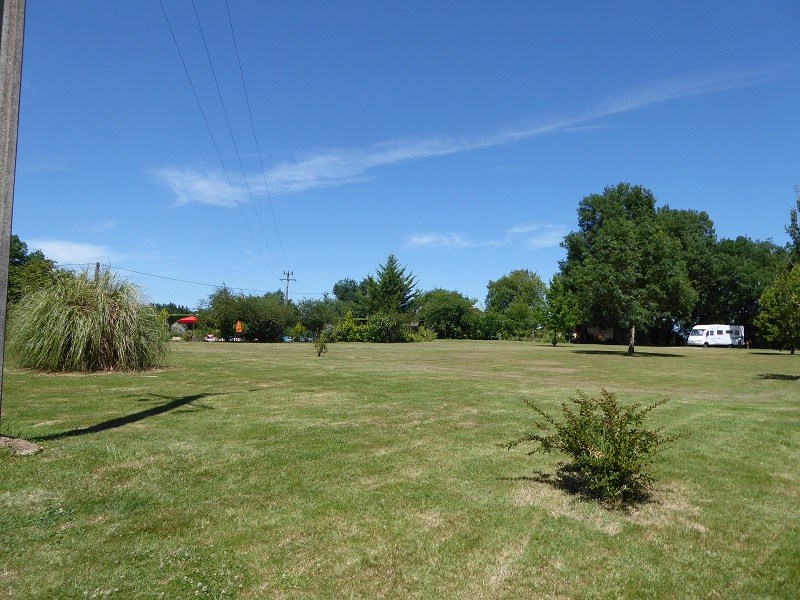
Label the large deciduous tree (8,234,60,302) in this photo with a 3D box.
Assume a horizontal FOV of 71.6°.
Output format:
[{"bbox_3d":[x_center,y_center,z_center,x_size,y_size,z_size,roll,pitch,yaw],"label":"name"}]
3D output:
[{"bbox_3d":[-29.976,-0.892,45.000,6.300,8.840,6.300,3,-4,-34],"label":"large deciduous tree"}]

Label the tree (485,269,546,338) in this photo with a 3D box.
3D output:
[{"bbox_3d":[20.822,0.811,100.000,11.300,12.980,10.500,0,-3,12],"label":"tree"}]

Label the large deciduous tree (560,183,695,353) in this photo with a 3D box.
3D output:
[{"bbox_3d":[19.155,-2.683,46.500,10.600,14.330,10.200,0,-3,22],"label":"large deciduous tree"}]

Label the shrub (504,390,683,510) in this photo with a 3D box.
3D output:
[{"bbox_3d":[1.845,1.407,5.400,1.650,1.070,1.450,0,-3,19],"label":"shrub"}]

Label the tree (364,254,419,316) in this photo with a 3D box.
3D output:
[{"bbox_3d":[-1.103,-0.260,72.000,7.000,11.290,6.800,1,-3,-1],"label":"tree"}]

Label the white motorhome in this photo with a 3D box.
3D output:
[{"bbox_3d":[39.308,4.522,69.000,6.200,2.870,2.250,2,-3,-13],"label":"white motorhome"}]

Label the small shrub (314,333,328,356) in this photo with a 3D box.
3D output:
[{"bbox_3d":[-4.486,2.470,31.500,0.800,1.480,0.750,1,-3,-8],"label":"small shrub"}]

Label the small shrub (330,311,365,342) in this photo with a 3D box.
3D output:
[{"bbox_3d":[-5.963,3.010,63.000,4.000,3.630,3.400,1,-3,-5],"label":"small shrub"}]

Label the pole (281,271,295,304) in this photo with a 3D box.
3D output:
[{"bbox_3d":[-15.819,0.703,78.000,2.100,9.700,0.350,1,-3,-8],"label":"pole"}]

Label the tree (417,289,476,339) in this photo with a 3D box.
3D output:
[{"bbox_3d":[7.712,2.363,92.000,10.000,8.540,9.000,1,-3,5],"label":"tree"}]

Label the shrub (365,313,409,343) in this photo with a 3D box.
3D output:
[{"bbox_3d":[-1.533,3.140,63.000,5.000,3.440,4.200,1,-3,-1],"label":"shrub"}]

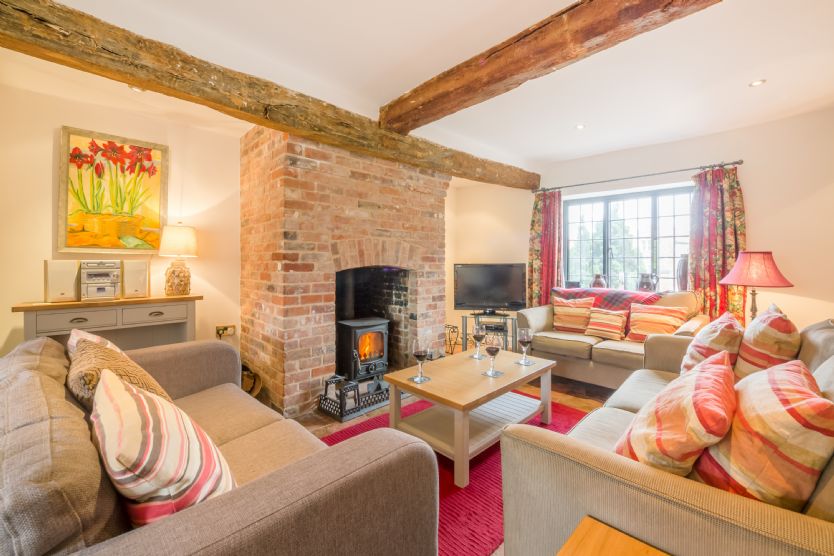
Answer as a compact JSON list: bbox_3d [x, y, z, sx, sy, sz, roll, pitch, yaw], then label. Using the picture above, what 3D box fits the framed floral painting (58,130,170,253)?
[{"bbox_3d":[-2.160,-0.593,2.349,0.575,0.850,0.040,-1,2,-44],"label":"framed floral painting"}]

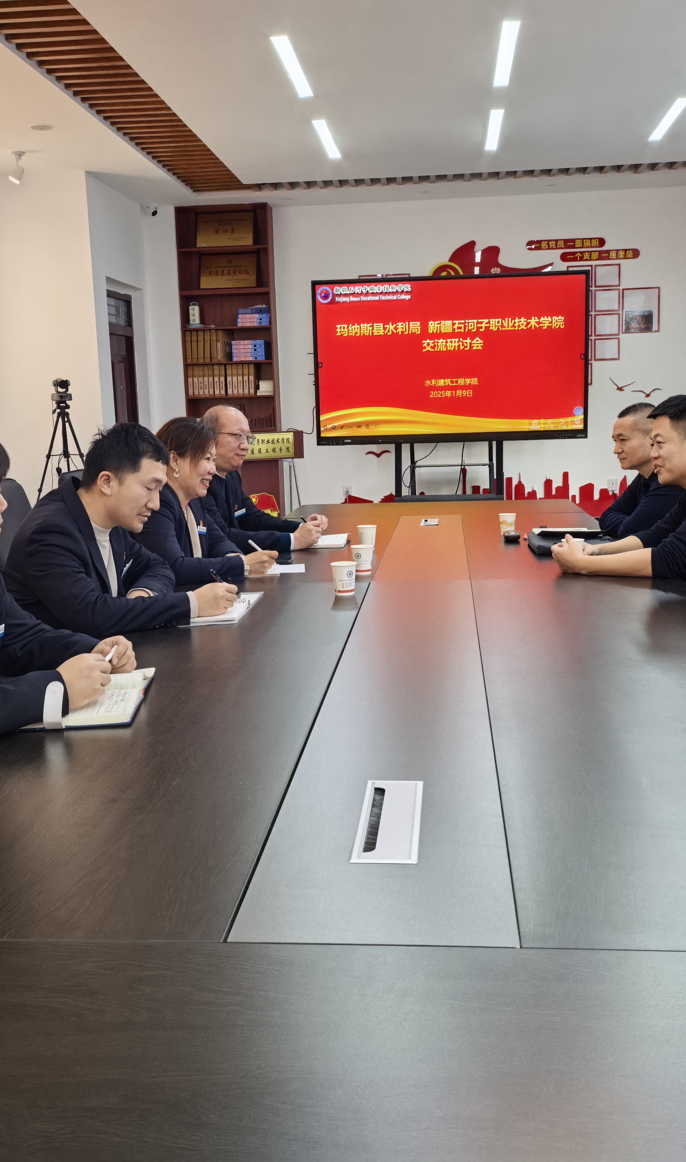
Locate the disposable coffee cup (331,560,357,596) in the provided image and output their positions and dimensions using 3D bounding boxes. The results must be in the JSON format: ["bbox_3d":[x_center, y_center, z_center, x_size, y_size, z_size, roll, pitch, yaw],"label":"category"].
[{"bbox_3d":[0.006,-0.005,3.004,0.074,0.086,0.074,-1,9,6],"label":"disposable coffee cup"}]

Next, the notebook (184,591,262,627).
[{"bbox_3d":[-0.361,0.064,2.808,0.240,0.020,0.380,-1,9,6],"label":"notebook"}]

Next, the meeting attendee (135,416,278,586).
[{"bbox_3d":[-0.515,0.112,3.429,0.700,1.260,0.500,1,10,17],"label":"meeting attendee"}]

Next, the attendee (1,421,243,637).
[{"bbox_3d":[-0.591,0.226,2.746,0.740,1.235,0.600,-2,9,1],"label":"attendee"}]

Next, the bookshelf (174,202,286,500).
[{"bbox_3d":[-0.961,-1.733,9.457,0.792,2.972,0.340,-1,9,6],"label":"bookshelf"}]

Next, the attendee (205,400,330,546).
[{"bbox_3d":[-0.420,-0.021,4.063,0.740,1.280,0.600,-2,9,1],"label":"attendee"}]

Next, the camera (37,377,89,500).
[{"bbox_3d":[-1.868,-0.610,7.308,0.800,1.510,0.720,-5,10,-21],"label":"camera"}]

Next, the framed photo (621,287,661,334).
[{"bbox_3d":[2.555,-2.314,9.185,0.315,0.370,0.025,-1,9,6],"label":"framed photo"}]

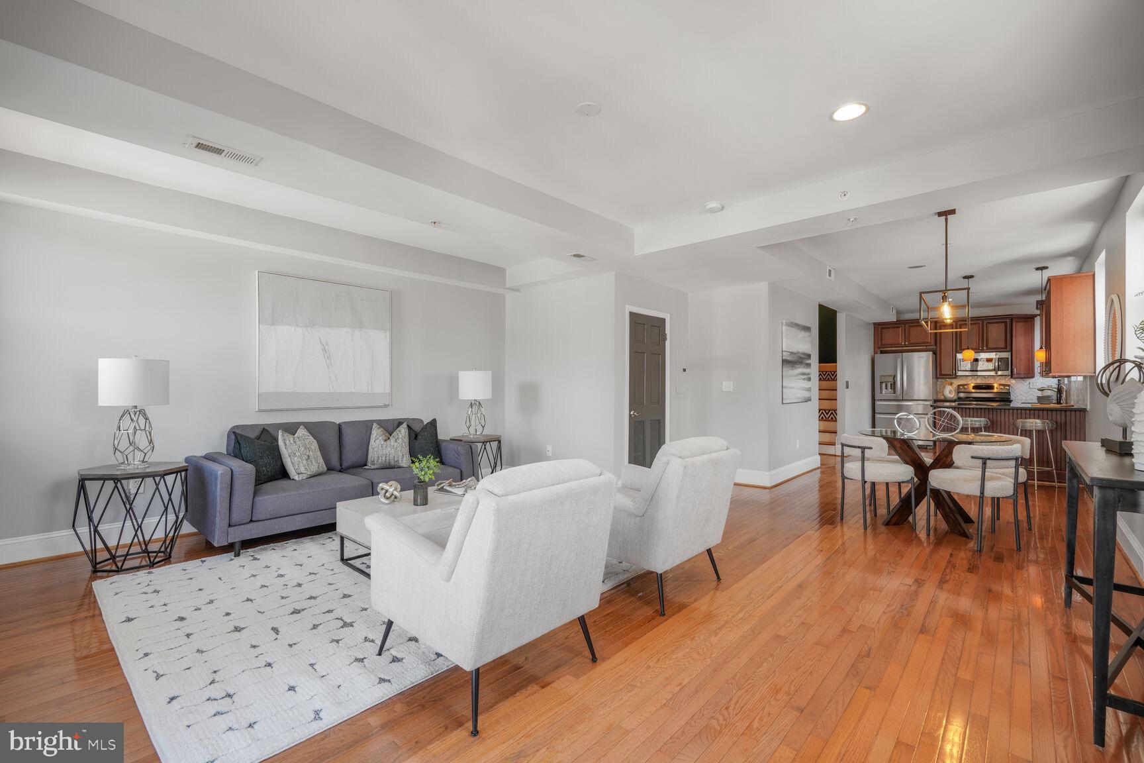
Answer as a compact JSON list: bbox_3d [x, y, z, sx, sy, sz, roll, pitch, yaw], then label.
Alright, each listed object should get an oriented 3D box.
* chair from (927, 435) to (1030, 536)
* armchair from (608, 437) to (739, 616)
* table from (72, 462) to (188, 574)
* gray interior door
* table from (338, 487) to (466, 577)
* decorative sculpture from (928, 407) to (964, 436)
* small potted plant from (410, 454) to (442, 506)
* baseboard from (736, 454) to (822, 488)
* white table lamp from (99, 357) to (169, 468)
[{"bbox_3d":[3.596,0.855,4.372,0.500,0.765,0.520,0,0,-1],"label":"chair"},{"bbox_3d":[0.471,0.771,3.078,0.850,0.890,0.730,0,-1,42],"label":"armchair"},{"bbox_3d":[-2.954,0.898,3.428,0.575,0.630,0.575,0,-1,42],"label":"table"},{"bbox_3d":[0.857,0.239,5.790,0.050,2.020,0.765,0,-1,42],"label":"gray interior door"},{"bbox_3d":[-0.914,1.007,3.559,0.670,0.400,1.160,0,-1,42],"label":"table"},{"bbox_3d":[3.209,0.350,4.382,0.250,0.236,0.100,0,-1,38],"label":"decorative sculpture"},{"bbox_3d":[-1.002,0.657,3.412,0.200,0.335,0.200,0,-1,42],"label":"small potted plant"},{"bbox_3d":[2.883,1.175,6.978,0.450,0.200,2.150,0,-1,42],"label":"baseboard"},{"bbox_3d":[-3.024,0.207,3.513,0.370,0.765,0.370,0,-1,42],"label":"white table lamp"}]

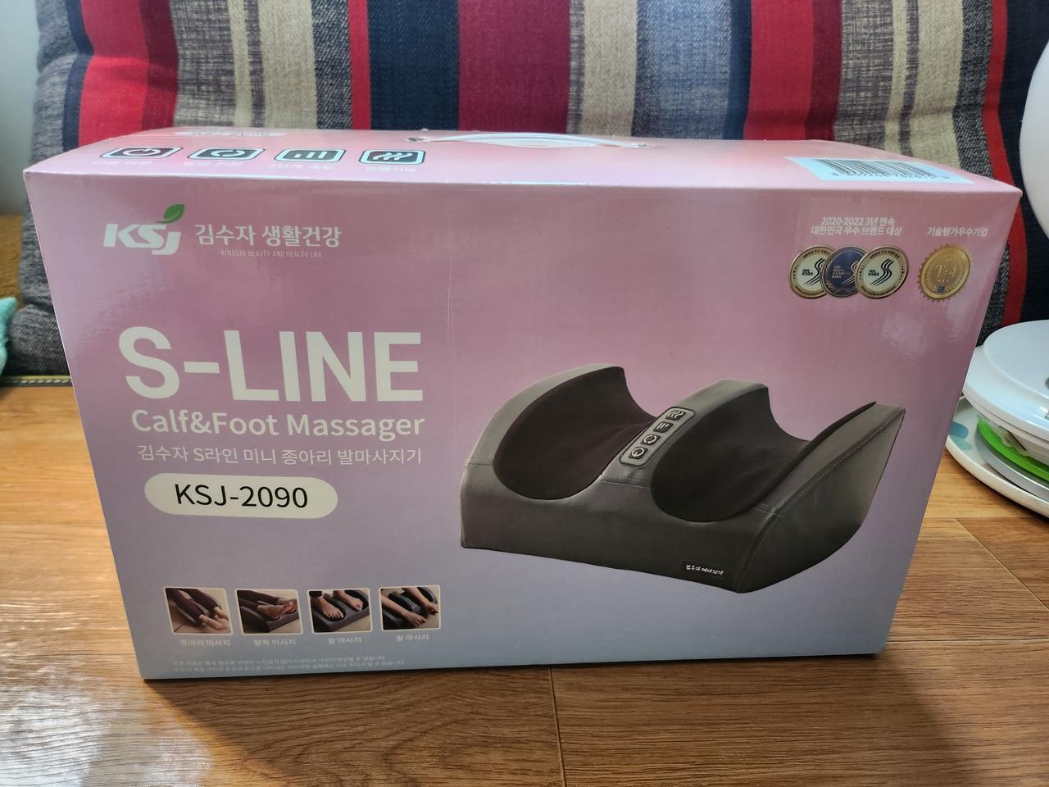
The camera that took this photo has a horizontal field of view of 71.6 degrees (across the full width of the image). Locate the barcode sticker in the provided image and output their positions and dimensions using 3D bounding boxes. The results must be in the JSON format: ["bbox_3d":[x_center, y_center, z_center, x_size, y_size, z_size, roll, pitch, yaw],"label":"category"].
[{"bbox_3d":[0.180,-0.115,0.375,0.076,0.002,0.052,0,29,-4],"label":"barcode sticker"}]

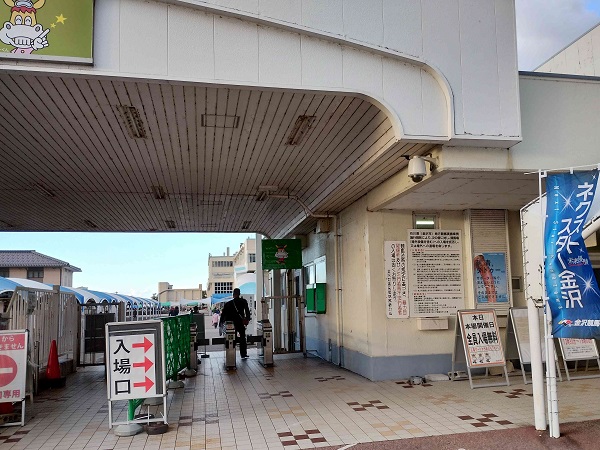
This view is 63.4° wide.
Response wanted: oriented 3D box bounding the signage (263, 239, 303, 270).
[{"bbox_3d":[-0.403,0.687,11.300,0.940,0.690,0.040,0,-7,-11],"label":"signage"}]

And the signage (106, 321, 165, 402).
[{"bbox_3d":[-1.931,1.598,5.690,0.640,0.890,0.050,-2,-5,-12],"label":"signage"}]

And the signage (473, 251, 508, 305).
[{"bbox_3d":[3.261,0.901,8.250,0.600,0.850,0.020,0,-7,-11],"label":"signage"}]

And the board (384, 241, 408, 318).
[{"bbox_3d":[1.596,0.903,7.970,0.380,1.260,0.030,0,-7,-11],"label":"board"}]

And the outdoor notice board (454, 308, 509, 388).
[{"bbox_3d":[2.757,1.896,7.551,0.610,1.110,0.600,0,-7,-11],"label":"outdoor notice board"}]

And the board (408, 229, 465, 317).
[{"bbox_3d":[2.268,0.812,8.080,0.960,1.440,0.030,0,-7,-11],"label":"board"}]

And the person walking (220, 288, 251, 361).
[{"bbox_3d":[-1.540,2.334,11.500,0.660,1.660,0.500,0,-7,-11],"label":"person walking"}]

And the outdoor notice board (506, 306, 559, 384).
[{"bbox_3d":[3.598,1.880,7.684,0.620,1.100,0.600,0,-7,-11],"label":"outdoor notice board"}]

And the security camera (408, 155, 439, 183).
[{"bbox_3d":[1.447,-0.655,5.710,0.360,0.320,0.210,0,-7,-11],"label":"security camera"}]

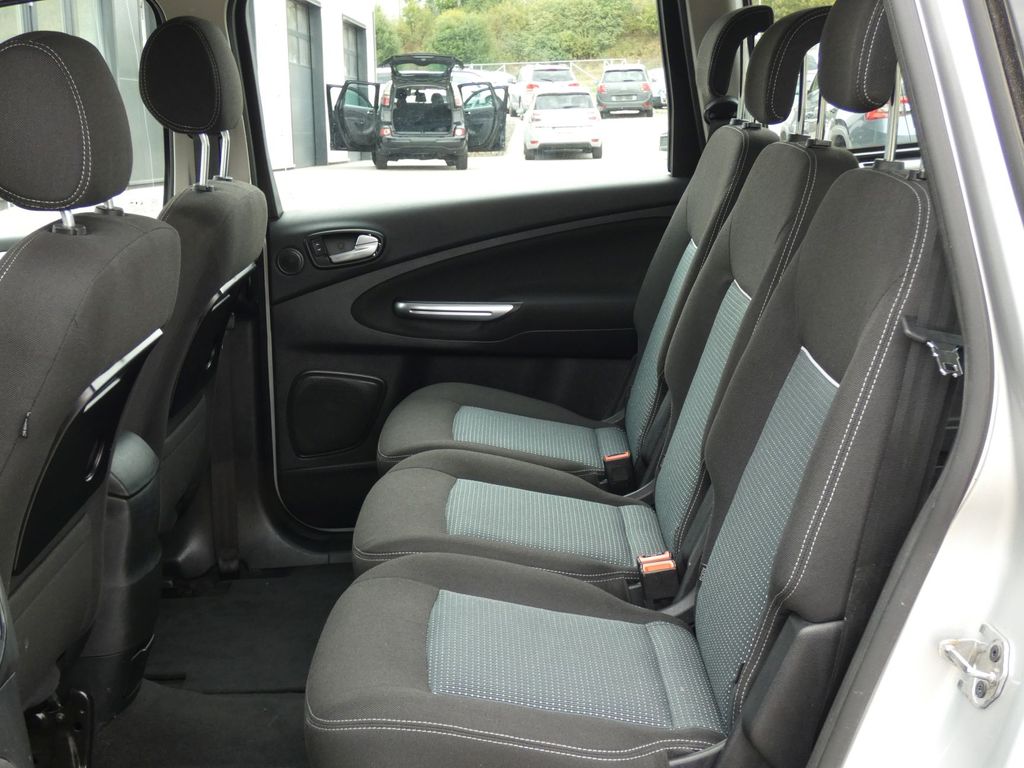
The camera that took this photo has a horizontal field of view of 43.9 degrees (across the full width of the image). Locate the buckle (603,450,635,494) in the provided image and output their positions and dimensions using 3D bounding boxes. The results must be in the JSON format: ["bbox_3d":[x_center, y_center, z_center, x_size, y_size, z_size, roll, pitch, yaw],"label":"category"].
[{"bbox_3d":[0.192,0.159,2.247,0.048,0.075,0.028,-10,20,2],"label":"buckle"}]

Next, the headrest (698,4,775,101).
[{"bbox_3d":[0.391,-0.595,2.269,0.125,0.175,0.250,-1,15,-1],"label":"headrest"}]

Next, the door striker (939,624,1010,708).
[{"bbox_3d":[0.419,0.257,1.160,0.048,0.068,0.056,-1,15,-1],"label":"door striker"}]

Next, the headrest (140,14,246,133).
[{"bbox_3d":[-0.534,-0.527,2.175,0.132,0.195,0.255,-1,15,-1],"label":"headrest"}]

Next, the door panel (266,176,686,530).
[{"bbox_3d":[-0.058,-0.049,2.649,0.880,0.720,0.120,-1,15,-1],"label":"door panel"}]

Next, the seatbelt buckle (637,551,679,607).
[{"bbox_3d":[0.209,0.278,1.803,0.048,0.080,0.030,-13,27,2],"label":"seatbelt buckle"}]

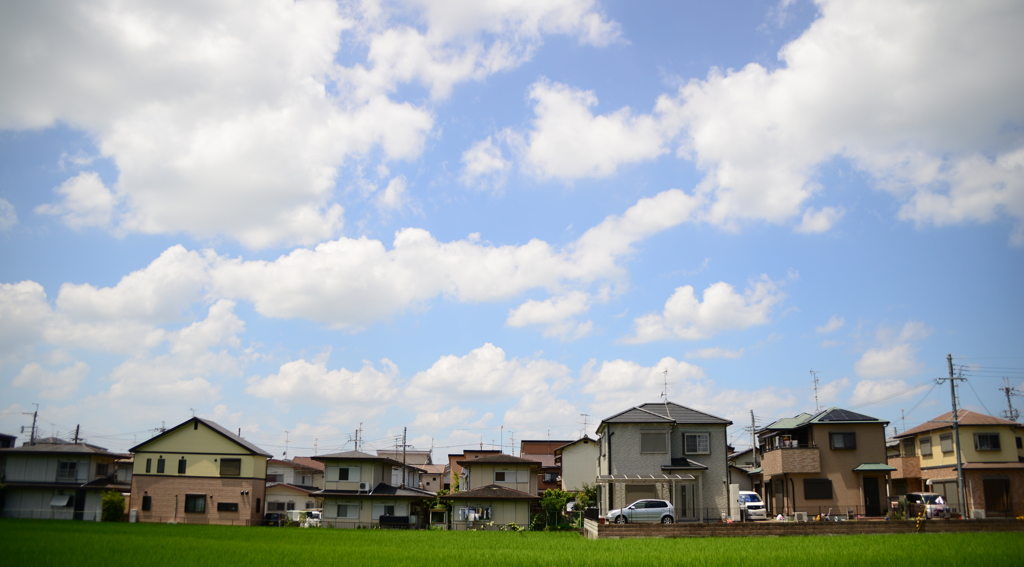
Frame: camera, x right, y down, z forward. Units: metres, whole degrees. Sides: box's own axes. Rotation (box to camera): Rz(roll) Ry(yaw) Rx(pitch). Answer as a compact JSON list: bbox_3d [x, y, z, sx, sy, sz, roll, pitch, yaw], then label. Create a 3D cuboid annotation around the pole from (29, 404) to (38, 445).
[{"bbox_3d":[-52.756,19.365,88.000,1.500,10.800,0.600,1,-14,0],"label":"pole"}]

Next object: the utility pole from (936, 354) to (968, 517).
[{"bbox_3d":[27.903,9.461,50.000,1.900,10.300,0.600,1,-14,0],"label":"utility pole"}]

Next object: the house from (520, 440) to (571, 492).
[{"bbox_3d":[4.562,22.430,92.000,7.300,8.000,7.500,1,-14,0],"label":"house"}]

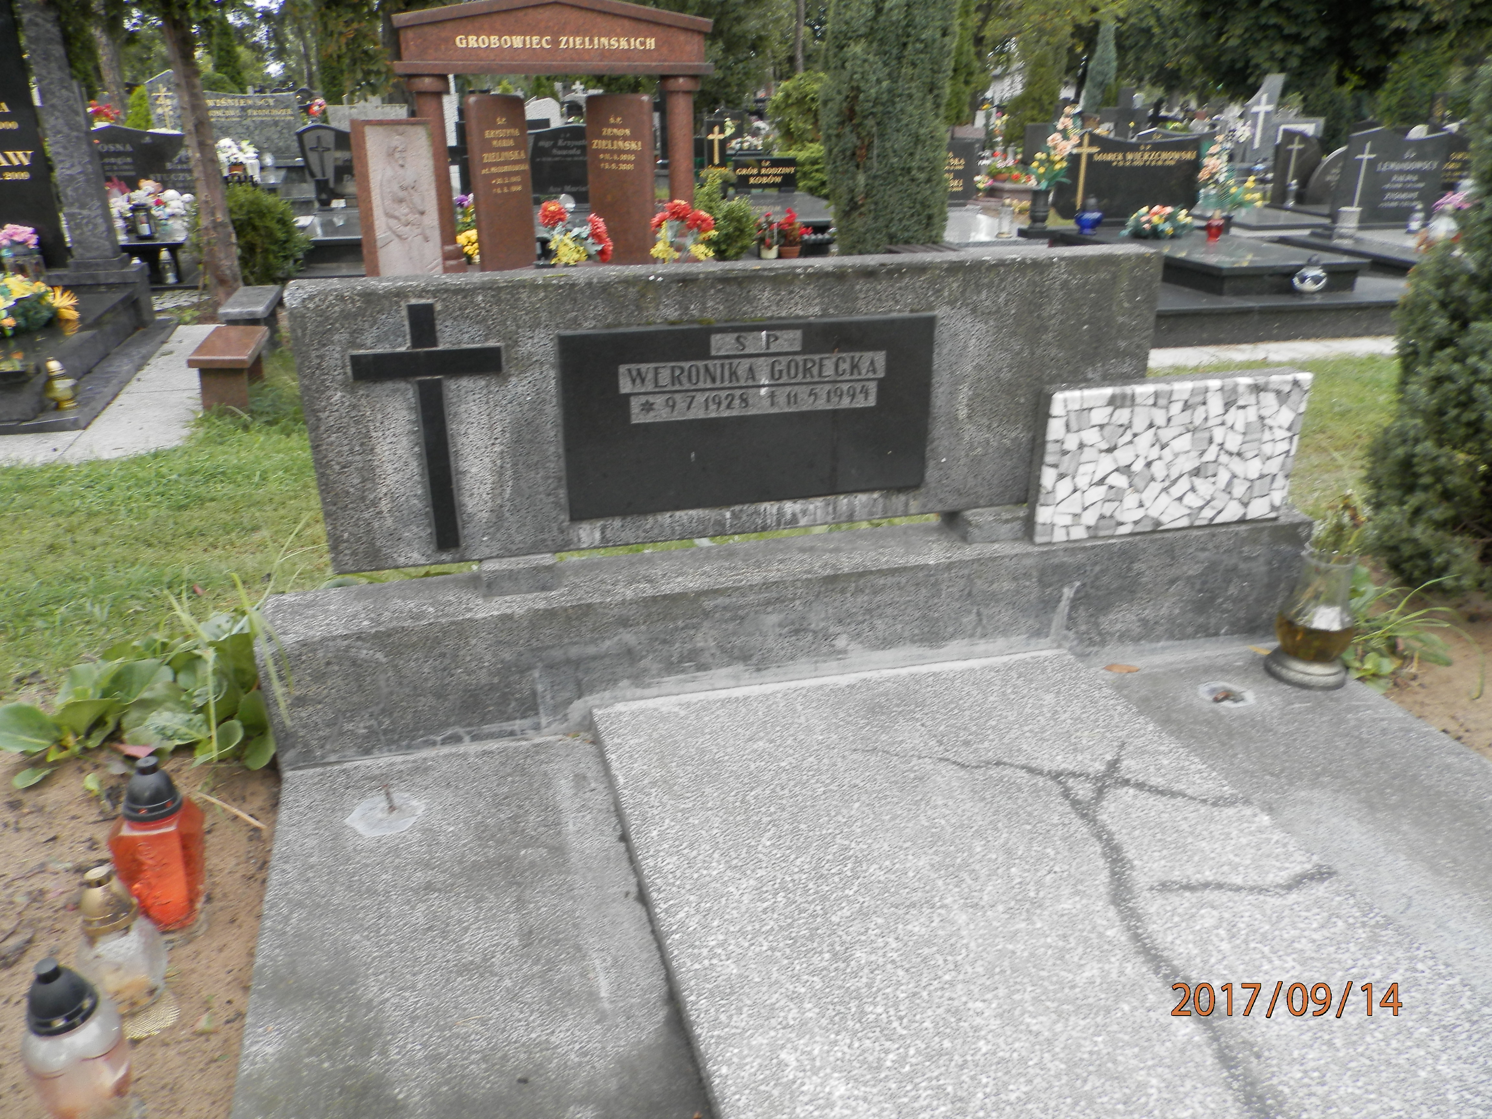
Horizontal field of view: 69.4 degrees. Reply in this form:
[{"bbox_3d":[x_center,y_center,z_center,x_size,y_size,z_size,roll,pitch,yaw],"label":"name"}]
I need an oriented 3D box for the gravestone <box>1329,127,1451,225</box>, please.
[{"bbox_3d":[5.049,-3.011,8.474,0.952,0.735,0.090,-6,24,-13],"label":"gravestone"}]

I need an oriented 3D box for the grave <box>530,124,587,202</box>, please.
[{"bbox_3d":[-1.827,-4.046,11.000,0.760,0.740,0.090,-6,24,-15],"label":"grave"}]

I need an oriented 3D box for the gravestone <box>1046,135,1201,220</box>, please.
[{"bbox_3d":[2.834,-2.874,8.095,1.182,0.659,0.090,-6,24,-13],"label":"gravestone"}]

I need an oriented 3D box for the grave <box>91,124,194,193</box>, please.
[{"bbox_3d":[-5.343,-3.505,9.600,0.950,0.700,0.100,-6,24,-15],"label":"grave"}]

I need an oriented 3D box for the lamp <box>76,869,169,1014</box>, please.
[{"bbox_3d":[-0.811,0.491,1.395,0.112,0.207,0.112,-6,24,-14],"label":"lamp"}]

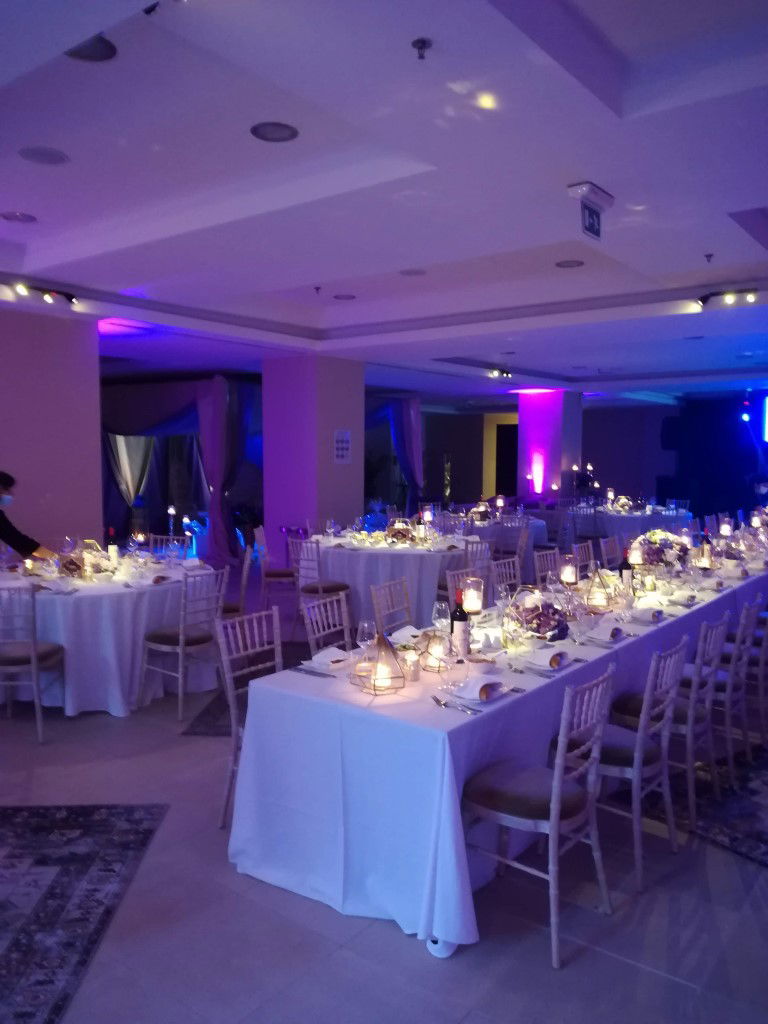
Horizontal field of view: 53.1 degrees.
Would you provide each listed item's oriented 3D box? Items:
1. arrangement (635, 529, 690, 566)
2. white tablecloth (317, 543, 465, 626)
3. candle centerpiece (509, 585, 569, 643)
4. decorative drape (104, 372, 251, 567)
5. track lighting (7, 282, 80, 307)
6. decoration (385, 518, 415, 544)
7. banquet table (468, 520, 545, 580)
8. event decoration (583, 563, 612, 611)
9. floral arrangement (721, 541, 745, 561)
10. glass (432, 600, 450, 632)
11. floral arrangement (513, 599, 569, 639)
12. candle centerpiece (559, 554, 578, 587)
[{"bbox_3d":[1.952,0.276,5.389,0.370,0.290,0.350,2,5,20],"label":"arrangement"},{"bbox_3d":[0.107,0.671,7.917,1.760,0.760,1.760,1,5,0],"label":"white tablecloth"},{"bbox_3d":[0.760,0.483,3.771,0.280,0.235,0.250,1,5,12],"label":"candle centerpiece"},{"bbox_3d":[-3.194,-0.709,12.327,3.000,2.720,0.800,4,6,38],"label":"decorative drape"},{"bbox_3d":[-2.954,-1.904,6.726,0.120,0.130,0.680,4,6,38],"label":"track lighting"},{"bbox_3d":[0.162,0.180,7.538,0.260,0.240,0.250,0,5,1],"label":"decoration"},{"bbox_3d":[1.230,0.498,10.277,1.780,0.760,1.780,1,5,0],"label":"banquet table"},{"bbox_3d":[1.240,0.423,4.468,0.155,0.245,0.155,1,5,16],"label":"event decoration"},{"bbox_3d":[3.054,0.338,6.750,0.230,0.185,0.230,4,6,38],"label":"floral arrangement"},{"bbox_3d":[0.270,0.514,3.612,0.083,0.200,0.083,0,5,4],"label":"glass"},{"bbox_3d":[0.768,0.506,3.772,0.270,0.190,0.240,1,5,12],"label":"floral arrangement"},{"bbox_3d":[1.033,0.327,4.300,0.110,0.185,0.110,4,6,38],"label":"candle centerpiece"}]

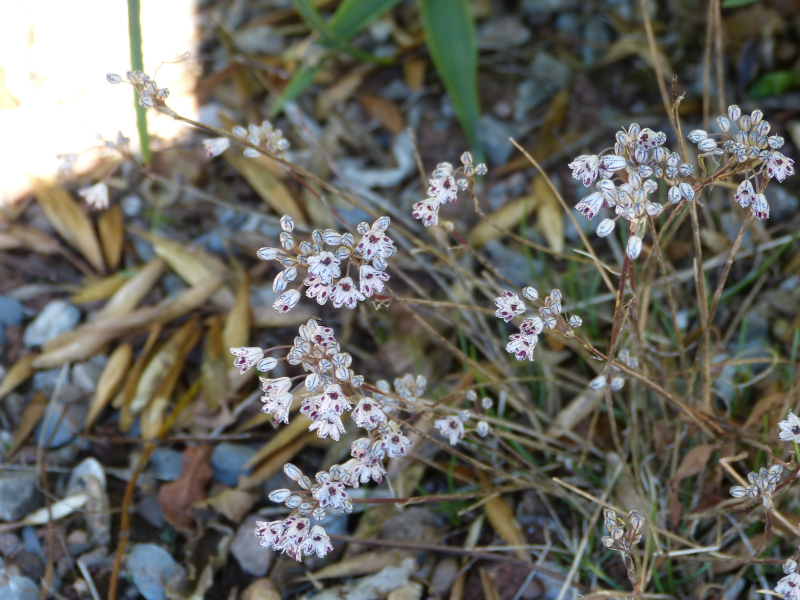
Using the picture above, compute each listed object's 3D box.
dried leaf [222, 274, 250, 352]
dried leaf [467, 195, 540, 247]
[{"bbox_3d":[-0.052,0.004,0.836,0.007,0.008,0.037,2,42,3],"label":"dried leaf"},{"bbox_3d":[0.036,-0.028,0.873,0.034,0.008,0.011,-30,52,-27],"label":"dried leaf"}]

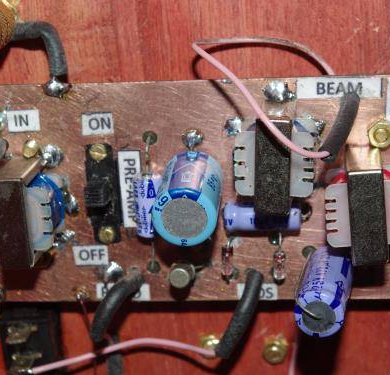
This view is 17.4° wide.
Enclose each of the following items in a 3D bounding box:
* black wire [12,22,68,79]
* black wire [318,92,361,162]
[{"bbox_3d":[-0.035,-0.031,0.285,0.013,0.013,0.005,-1,19,6],"label":"black wire"},{"bbox_3d":[0.032,-0.013,0.277,0.004,0.004,0.018,26,60,-2],"label":"black wire"}]

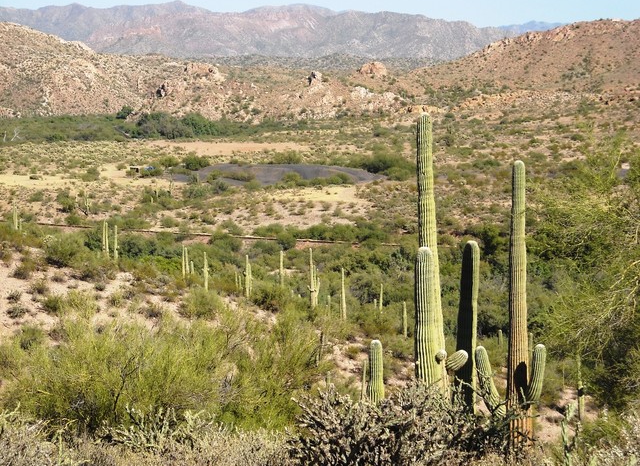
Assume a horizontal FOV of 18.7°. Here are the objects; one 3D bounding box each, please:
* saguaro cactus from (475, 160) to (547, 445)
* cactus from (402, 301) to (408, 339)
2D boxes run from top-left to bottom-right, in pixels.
[{"bbox_3d":[3.729,1.370,38.000,1.390,5.618,0.650,0,6,0],"label":"saguaro cactus"},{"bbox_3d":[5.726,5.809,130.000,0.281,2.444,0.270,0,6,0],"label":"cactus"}]

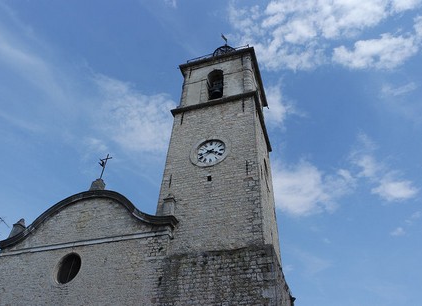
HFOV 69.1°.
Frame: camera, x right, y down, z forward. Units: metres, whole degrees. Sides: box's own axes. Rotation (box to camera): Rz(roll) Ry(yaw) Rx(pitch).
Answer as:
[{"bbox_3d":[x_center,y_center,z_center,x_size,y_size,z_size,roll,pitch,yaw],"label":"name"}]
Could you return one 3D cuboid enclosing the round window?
[{"bbox_3d":[-7.124,5.854,15.460,1.561,1.561,0.300,-12,-42,18],"label":"round window"}]

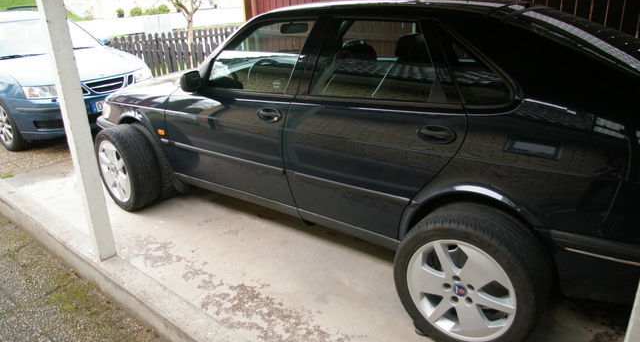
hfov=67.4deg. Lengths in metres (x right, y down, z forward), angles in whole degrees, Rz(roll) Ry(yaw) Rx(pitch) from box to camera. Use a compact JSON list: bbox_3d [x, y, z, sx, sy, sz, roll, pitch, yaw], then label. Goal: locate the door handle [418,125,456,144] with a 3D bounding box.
[{"bbox_3d":[0.512,-0.156,2.108,0.187,0.082,0.050,13,25,35],"label":"door handle"}]

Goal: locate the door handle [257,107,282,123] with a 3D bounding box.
[{"bbox_3d":[-0.286,-0.316,2.698,0.190,0.085,0.050,13,25,35],"label":"door handle"}]

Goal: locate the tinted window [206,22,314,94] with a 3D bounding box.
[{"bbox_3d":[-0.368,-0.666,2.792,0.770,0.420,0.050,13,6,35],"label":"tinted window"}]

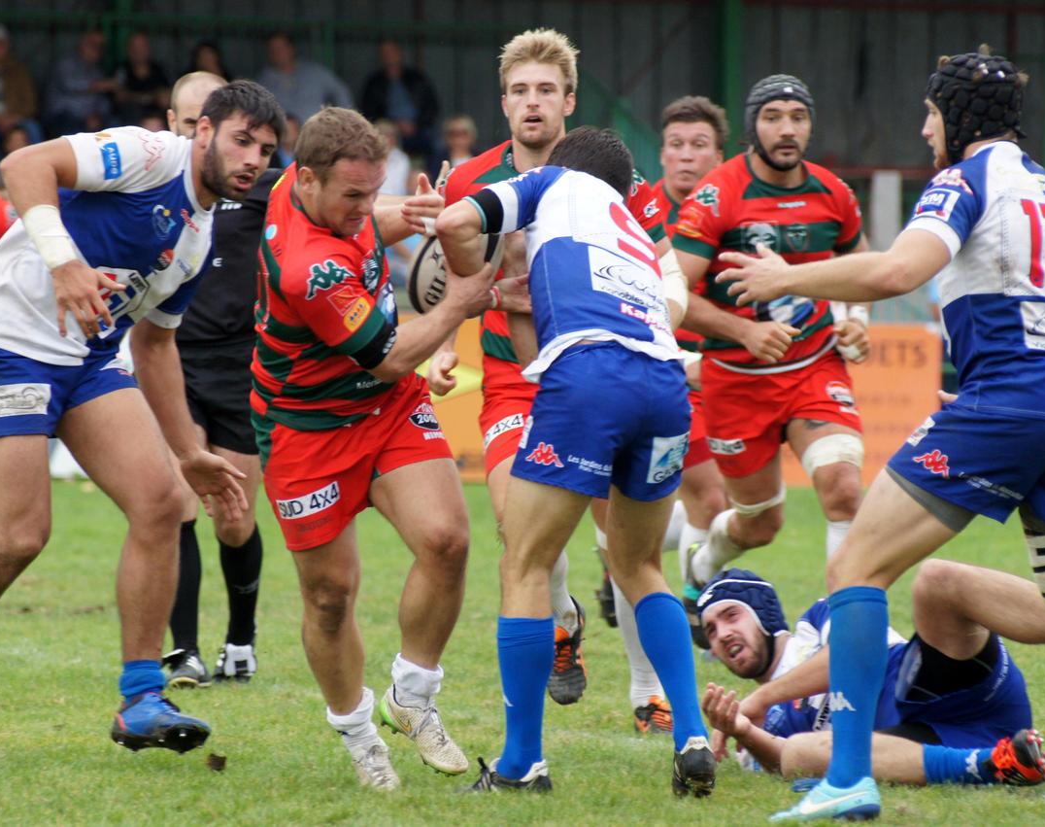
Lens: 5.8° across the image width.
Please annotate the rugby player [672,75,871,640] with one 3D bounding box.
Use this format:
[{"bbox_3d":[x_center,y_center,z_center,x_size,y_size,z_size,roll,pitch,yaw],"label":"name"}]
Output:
[{"bbox_3d":[0.681,-0.103,28.200,0.570,1.670,0.720,0,1,-13],"label":"rugby player"}]

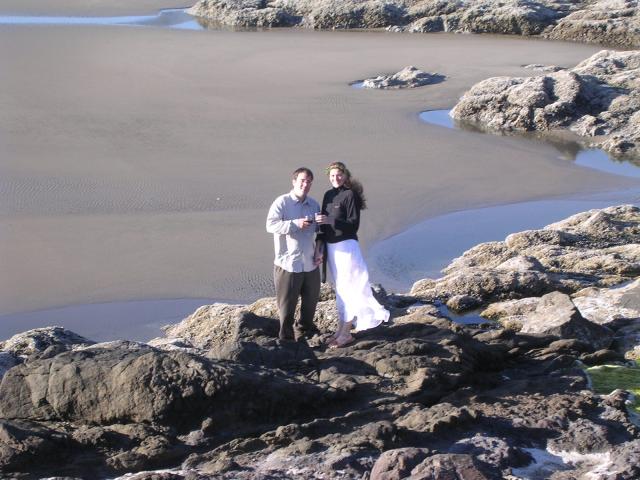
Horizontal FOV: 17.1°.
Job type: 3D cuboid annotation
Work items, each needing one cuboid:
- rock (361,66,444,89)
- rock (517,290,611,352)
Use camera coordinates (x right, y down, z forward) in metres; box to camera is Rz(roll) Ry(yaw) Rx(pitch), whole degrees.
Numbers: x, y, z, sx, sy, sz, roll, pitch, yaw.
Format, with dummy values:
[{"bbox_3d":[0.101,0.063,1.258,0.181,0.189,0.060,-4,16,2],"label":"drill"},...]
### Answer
[{"bbox_3d":[1.430,-2.835,36.864,1.400,0.300,0.800,-3,15,-10],"label":"rock"},{"bbox_3d":[2.313,0.746,19.953,0.860,0.430,0.700,0,15,0],"label":"rock"}]

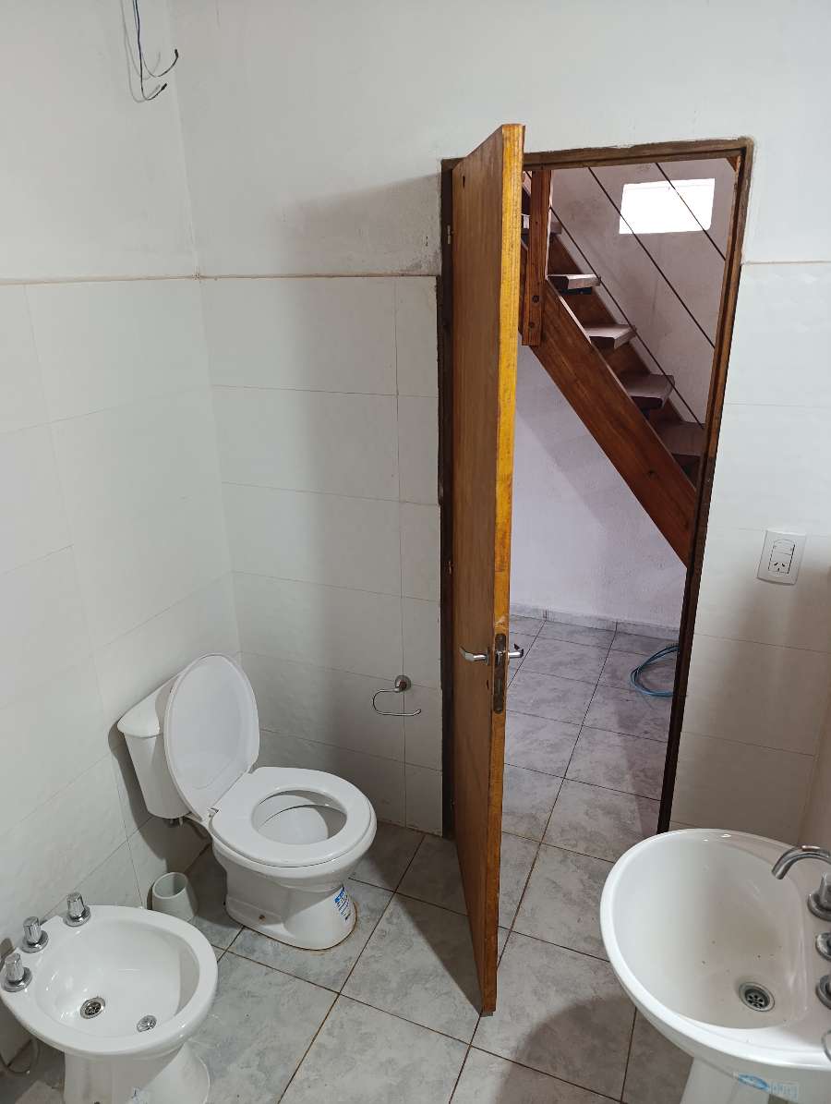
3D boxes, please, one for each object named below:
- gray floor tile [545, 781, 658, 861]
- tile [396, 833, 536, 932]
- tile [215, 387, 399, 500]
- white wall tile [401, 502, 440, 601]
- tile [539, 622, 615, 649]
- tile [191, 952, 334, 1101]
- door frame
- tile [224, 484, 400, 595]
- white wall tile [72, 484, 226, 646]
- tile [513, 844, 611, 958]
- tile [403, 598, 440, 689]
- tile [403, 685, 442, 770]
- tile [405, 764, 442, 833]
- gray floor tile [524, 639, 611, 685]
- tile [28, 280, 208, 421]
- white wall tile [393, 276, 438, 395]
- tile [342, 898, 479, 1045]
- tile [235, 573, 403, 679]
[{"bbox_3d":[0.655,0.931,2.522,0.361,0.010,0.361,7,22,21],"label":"gray floor tile"},{"bbox_3d":[0.181,1.007,2.337,0.361,0.010,0.361,7,22,21],"label":"tile"},{"bbox_3d":[-0.330,-0.323,2.171,0.608,0.298,0.010,7,22,21],"label":"tile"},{"bbox_3d":[0.018,-0.006,2.134,0.126,0.298,0.010,7,21,20],"label":"white wall tile"},{"bbox_3d":[0.848,0.440,3.830,0.360,0.010,0.200,7,22,22],"label":"tile"},{"bbox_3d":[-0.438,1.205,1.839,0.363,0.010,0.368,7,22,21],"label":"tile"},{"bbox_3d":[0.416,0.029,2.034,0.697,2.012,0.100,7,21,20],"label":"door frame"},{"bbox_3d":[-0.320,-0.042,2.266,0.604,0.298,0.010,7,22,20],"label":"tile"},{"bbox_3d":[-0.718,0.021,2.096,0.010,0.295,0.617,7,22,20],"label":"white wall tile"},{"bbox_3d":[0.515,1.054,2.212,0.363,0.010,0.368,7,22,21],"label":"tile"},{"bbox_3d":[0.020,0.280,2.250,0.122,0.298,0.010,7,22,21],"label":"tile"},{"bbox_3d":[0.024,0.559,2.354,0.122,0.298,0.010,7,22,21],"label":"tile"},{"bbox_3d":[0.032,0.819,2.437,0.120,0.267,0.010,7,21,20],"label":"tile"},{"bbox_3d":[0.739,0.531,3.587,0.360,0.010,0.364,7,22,22],"label":"gray floor tile"},{"bbox_3d":[-0.726,-0.534,1.891,0.010,0.295,0.617,7,22,20],"label":"tile"},{"bbox_3d":[0.007,-0.561,1.937,0.122,0.298,0.010,7,22,21],"label":"white wall tile"},{"bbox_3d":[0.041,1.127,2.021,0.361,0.010,0.361,7,22,21],"label":"tile"},{"bbox_3d":[-0.316,0.238,2.369,0.604,0.298,0.010,7,22,20],"label":"tile"}]

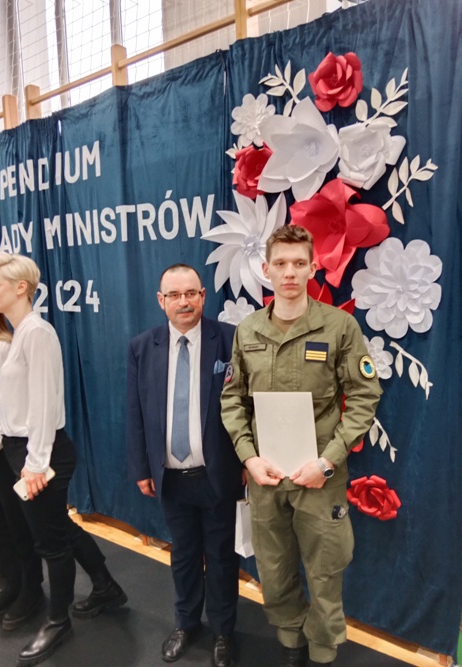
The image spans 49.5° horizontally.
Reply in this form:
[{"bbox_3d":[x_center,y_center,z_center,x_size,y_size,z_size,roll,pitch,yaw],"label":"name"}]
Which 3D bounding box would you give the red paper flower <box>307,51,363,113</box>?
[{"bbox_3d":[0.426,-1.040,2.058,0.225,0.220,0.110,3,7,36],"label":"red paper flower"}]

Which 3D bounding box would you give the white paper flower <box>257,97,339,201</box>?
[{"bbox_3d":[0.288,-0.784,2.123,0.370,0.410,0.160,3,8,36],"label":"white paper flower"}]

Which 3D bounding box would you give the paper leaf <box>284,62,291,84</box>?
[{"bbox_3d":[0.251,-1.143,2.196,0.032,0.095,0.016,13,14,34],"label":"paper leaf"}]

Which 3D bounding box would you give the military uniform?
[{"bbox_3d":[0.291,0.604,1.955,0.590,1.480,0.370,1,7,25],"label":"military uniform"}]

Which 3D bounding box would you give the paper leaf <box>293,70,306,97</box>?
[{"bbox_3d":[0.298,-1.087,2.169,0.054,0.104,0.016,11,13,35],"label":"paper leaf"}]

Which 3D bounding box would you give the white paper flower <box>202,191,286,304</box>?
[{"bbox_3d":[0.093,-0.408,2.376,0.550,0.540,0.110,3,7,36],"label":"white paper flower"}]

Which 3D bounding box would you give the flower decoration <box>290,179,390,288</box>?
[{"bbox_3d":[0.433,-0.405,2.046,0.440,0.441,0.160,4,8,36],"label":"flower decoration"}]

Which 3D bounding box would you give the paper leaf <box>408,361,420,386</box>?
[{"bbox_3d":[0.740,0.166,2.014,0.040,0.105,0.016,-7,2,37],"label":"paper leaf"}]

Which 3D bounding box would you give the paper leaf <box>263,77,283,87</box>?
[{"bbox_3d":[0.191,-1.122,2.242,0.099,0.030,0.016,19,17,33],"label":"paper leaf"}]

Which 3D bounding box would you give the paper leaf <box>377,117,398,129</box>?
[{"bbox_3d":[0.594,-0.815,1.934,0.098,0.040,0.015,4,8,36],"label":"paper leaf"}]

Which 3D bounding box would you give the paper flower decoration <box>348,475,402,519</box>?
[{"bbox_3d":[0.600,0.689,2.109,0.233,0.193,0.100,4,8,36],"label":"paper flower decoration"}]

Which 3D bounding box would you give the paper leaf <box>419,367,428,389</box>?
[{"bbox_3d":[0.772,0.185,1.999,0.030,0.085,0.014,-4,3,36],"label":"paper leaf"}]

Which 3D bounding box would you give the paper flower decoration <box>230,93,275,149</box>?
[{"bbox_3d":[0.100,-0.972,2.285,0.240,0.240,0.080,3,8,36],"label":"paper flower decoration"}]

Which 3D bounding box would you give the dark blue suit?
[{"bbox_3d":[-0.169,0.654,2.233,0.540,1.460,0.300,-1,7,3],"label":"dark blue suit"}]

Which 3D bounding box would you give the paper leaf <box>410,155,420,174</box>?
[{"bbox_3d":[0.715,-0.653,1.939,0.036,0.072,0.014,29,22,30],"label":"paper leaf"}]

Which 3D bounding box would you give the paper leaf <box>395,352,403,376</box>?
[{"bbox_3d":[0.690,0.129,2.051,0.032,0.104,0.014,2,7,36],"label":"paper leaf"}]

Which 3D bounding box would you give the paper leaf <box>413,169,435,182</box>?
[{"bbox_3d":[0.734,-0.600,1.916,0.078,0.034,0.016,13,13,34],"label":"paper leaf"}]

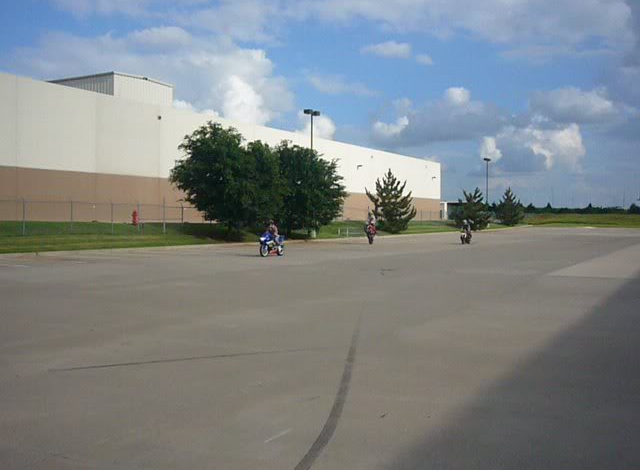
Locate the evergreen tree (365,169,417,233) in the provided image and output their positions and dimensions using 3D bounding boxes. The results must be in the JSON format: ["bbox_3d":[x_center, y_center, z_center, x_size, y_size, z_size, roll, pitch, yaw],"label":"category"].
[{"bbox_3d":[6.550,-3.113,67.000,4.700,6.000,4.800,0,2,0],"label":"evergreen tree"}]

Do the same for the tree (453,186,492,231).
[{"bbox_3d":[17.648,-3.029,84.000,4.300,4.900,4.400,0,2,0],"label":"tree"}]

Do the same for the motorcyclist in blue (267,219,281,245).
[{"bbox_3d":[-1.864,-0.088,28.900,0.550,1.100,0.750,1,2,30],"label":"motorcyclist in blue"}]

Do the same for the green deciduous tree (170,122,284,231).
[{"bbox_3d":[-6.093,-3.722,47.500,6.800,7.500,7.400,0,2,0],"label":"green deciduous tree"}]

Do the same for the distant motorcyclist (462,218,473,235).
[{"bbox_3d":[8.693,-0.501,42.500,0.550,1.050,0.700,1,2,21],"label":"distant motorcyclist"}]

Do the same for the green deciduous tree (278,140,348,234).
[{"bbox_3d":[-0.772,-3.418,53.000,5.400,7.000,5.400,0,2,0],"label":"green deciduous tree"}]

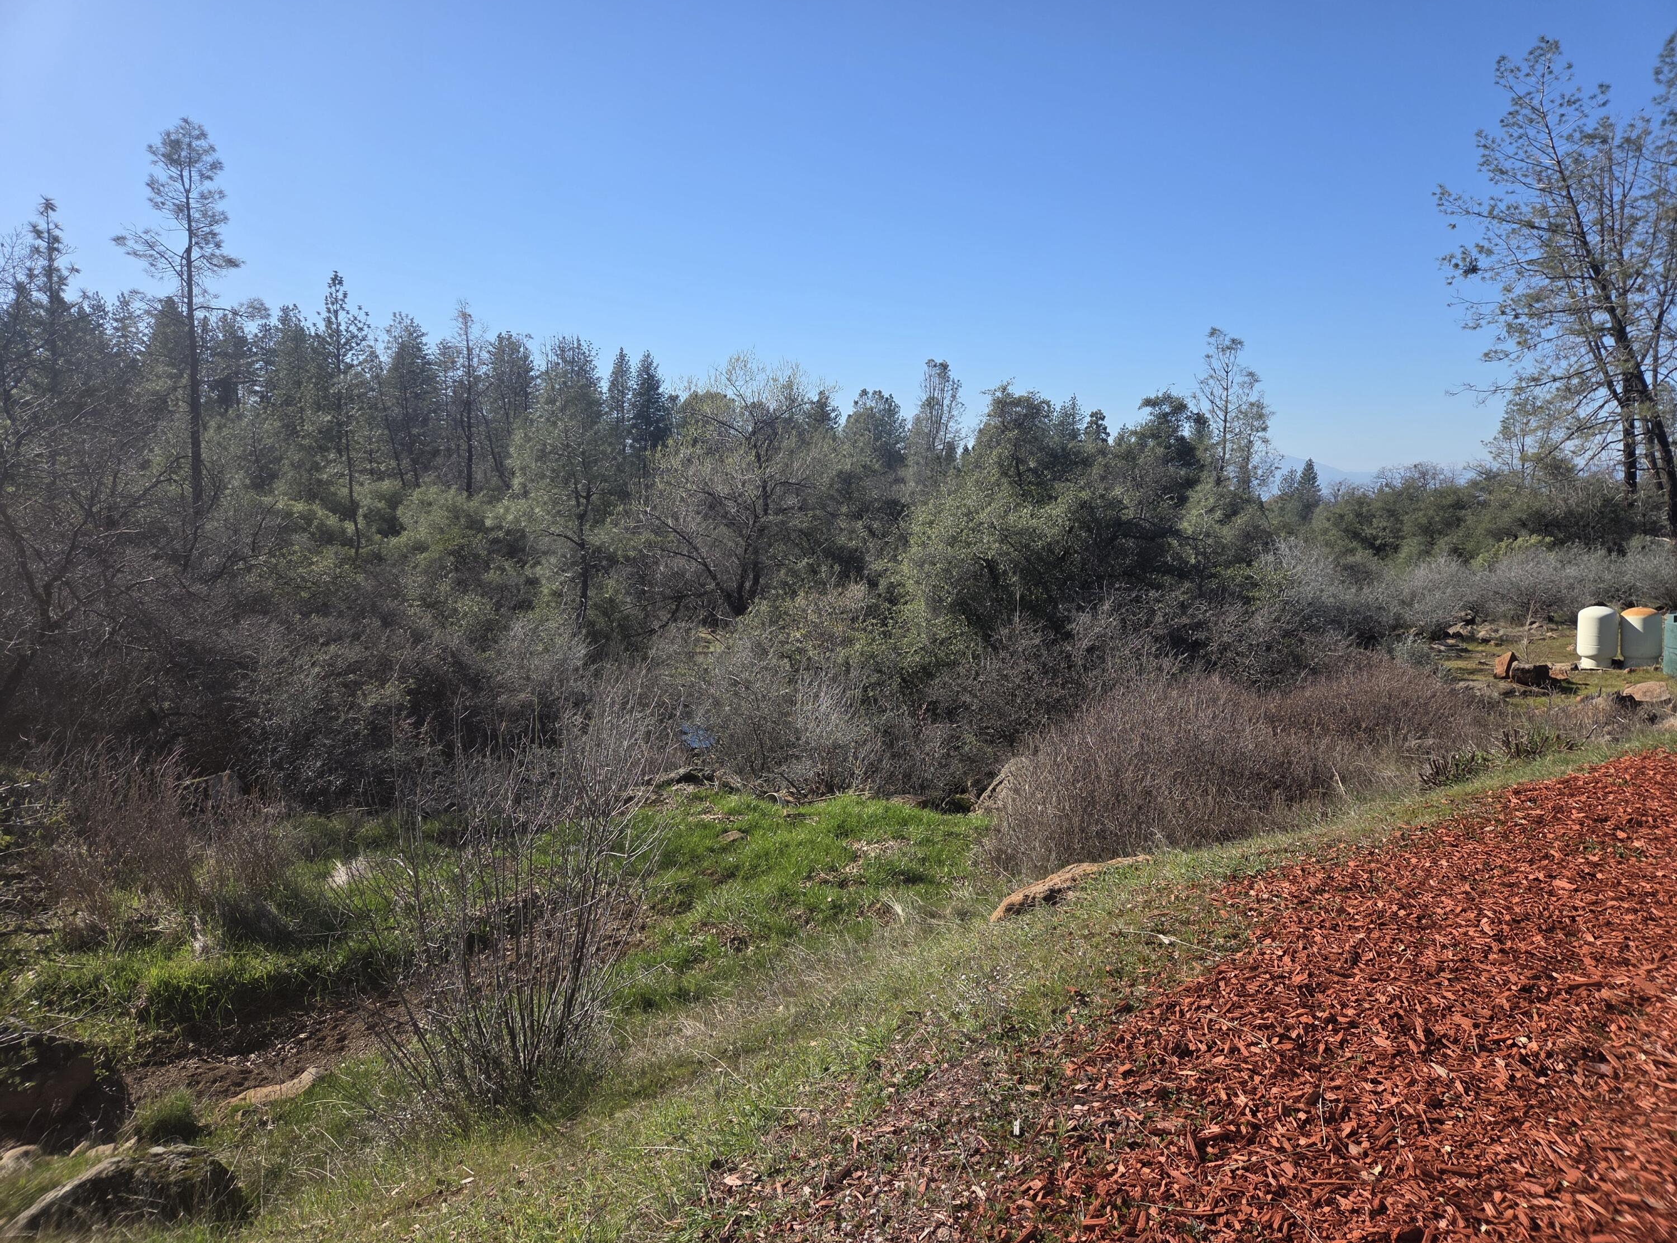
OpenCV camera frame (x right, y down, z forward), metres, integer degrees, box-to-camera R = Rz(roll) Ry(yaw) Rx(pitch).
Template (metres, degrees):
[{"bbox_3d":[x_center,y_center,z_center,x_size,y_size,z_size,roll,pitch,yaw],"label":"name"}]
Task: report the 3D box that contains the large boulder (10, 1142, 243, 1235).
[{"bbox_3d":[-2.775,2.243,4.350,0.770,0.300,0.450,-3,6,-29],"label":"large boulder"}]

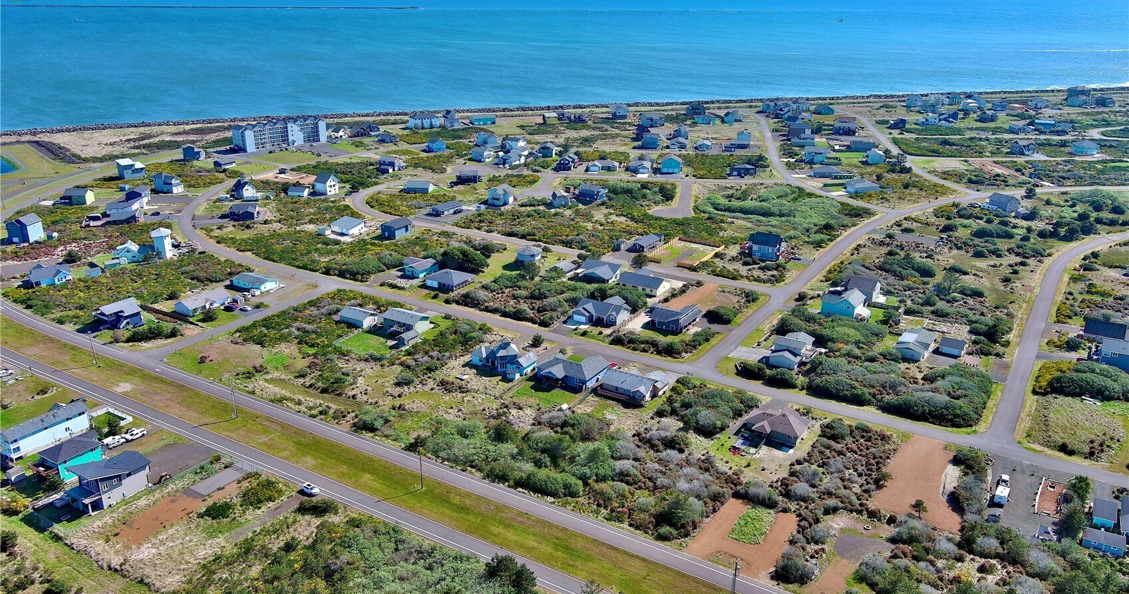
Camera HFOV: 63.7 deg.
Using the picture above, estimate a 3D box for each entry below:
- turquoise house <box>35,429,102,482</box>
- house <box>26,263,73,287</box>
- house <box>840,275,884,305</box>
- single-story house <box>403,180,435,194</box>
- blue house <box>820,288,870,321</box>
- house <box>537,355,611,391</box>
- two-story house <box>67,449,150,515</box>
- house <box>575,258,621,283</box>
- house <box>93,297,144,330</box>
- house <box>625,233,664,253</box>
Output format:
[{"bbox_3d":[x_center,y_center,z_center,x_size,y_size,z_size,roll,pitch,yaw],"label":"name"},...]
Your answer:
[{"bbox_3d":[-122.906,39.147,228.962,9.500,7.300,14.800,12,23,30],"label":"turquoise house"},{"bbox_3d":[-207.281,-9.455,366.775,15.100,5.500,18.000,-14,24,-35],"label":"house"},{"bbox_3d":[111.030,-3.520,338.540,11.500,7.600,10.300,13,23,31],"label":"house"},{"bbox_3d":[-79.450,-60.950,501.160,13.900,5.300,10.000,4,20,9],"label":"single-story house"},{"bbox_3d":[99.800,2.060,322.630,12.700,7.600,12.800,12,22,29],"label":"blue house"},{"bbox_3d":[1.980,20.740,262.900,17.100,5.300,15.600,12,23,30],"label":"house"},{"bbox_3d":[-107.974,42.769,216.210,10.300,9.200,16.700,12,23,30],"label":"two-story house"},{"bbox_3d":[13.750,-10.240,350.700,16.000,5.200,16.300,12,22,29],"label":"house"},{"bbox_3d":[-159.280,6.580,325.700,10.800,7.500,12.800,11,22,28],"label":"house"},{"bbox_3d":[36.530,-24.040,399.960,7.500,4.500,19.100,12,22,29],"label":"house"}]

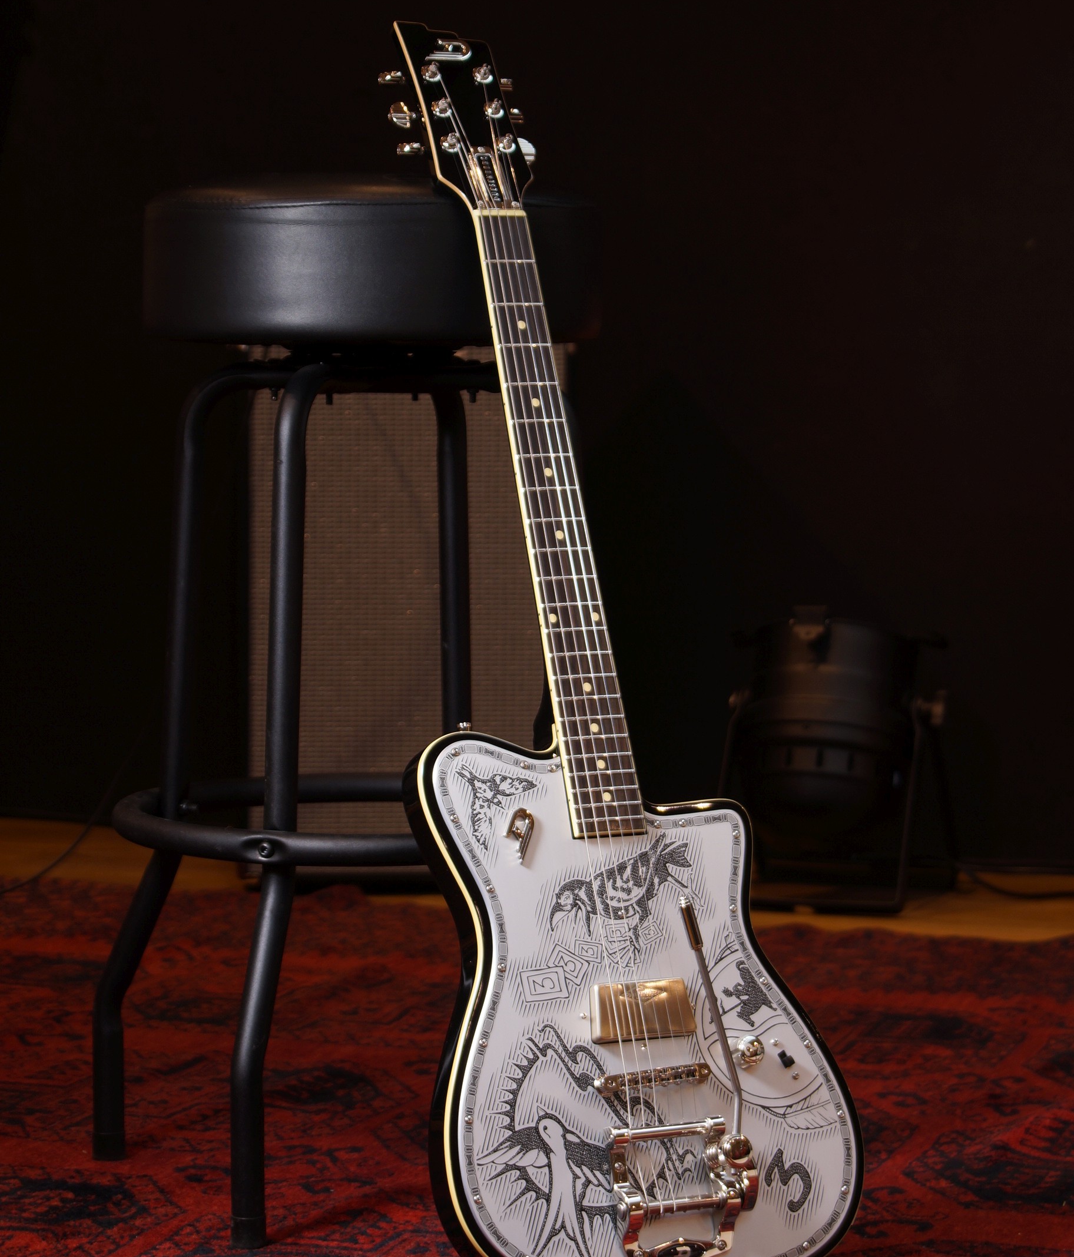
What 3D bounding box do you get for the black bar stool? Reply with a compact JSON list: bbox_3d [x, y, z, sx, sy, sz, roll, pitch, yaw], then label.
[{"bbox_3d":[-0.134,0.047,2.946,0.435,0.803,0.435,1,5,0],"label":"black bar stool"}]

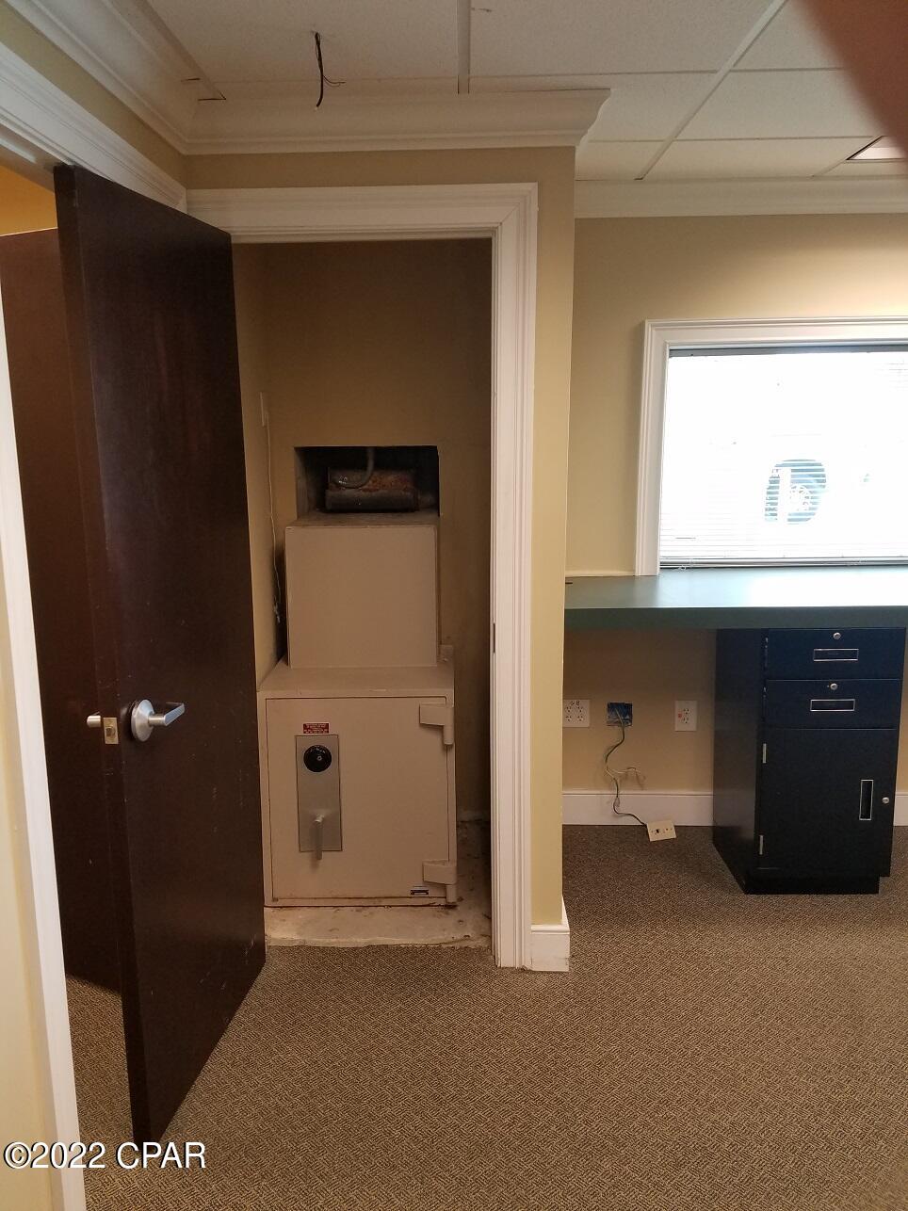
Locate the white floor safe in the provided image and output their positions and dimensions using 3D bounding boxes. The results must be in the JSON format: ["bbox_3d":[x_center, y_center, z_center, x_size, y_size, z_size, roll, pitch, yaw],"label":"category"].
[{"bbox_3d":[-0.317,0.362,3.440,0.670,1.315,0.730,0,11,2],"label":"white floor safe"}]

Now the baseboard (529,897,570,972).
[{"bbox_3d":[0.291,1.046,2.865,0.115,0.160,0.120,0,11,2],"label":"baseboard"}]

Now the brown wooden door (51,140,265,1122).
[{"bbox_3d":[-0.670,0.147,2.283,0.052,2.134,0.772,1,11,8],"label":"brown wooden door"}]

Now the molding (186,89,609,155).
[{"bbox_3d":[-0.160,-1.247,2.353,1.110,0.114,0.085,0,11,2],"label":"molding"}]

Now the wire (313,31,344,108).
[{"bbox_3d":[-0.265,-1.152,1.960,0.065,0.150,0.040,0,11,2],"label":"wire"}]

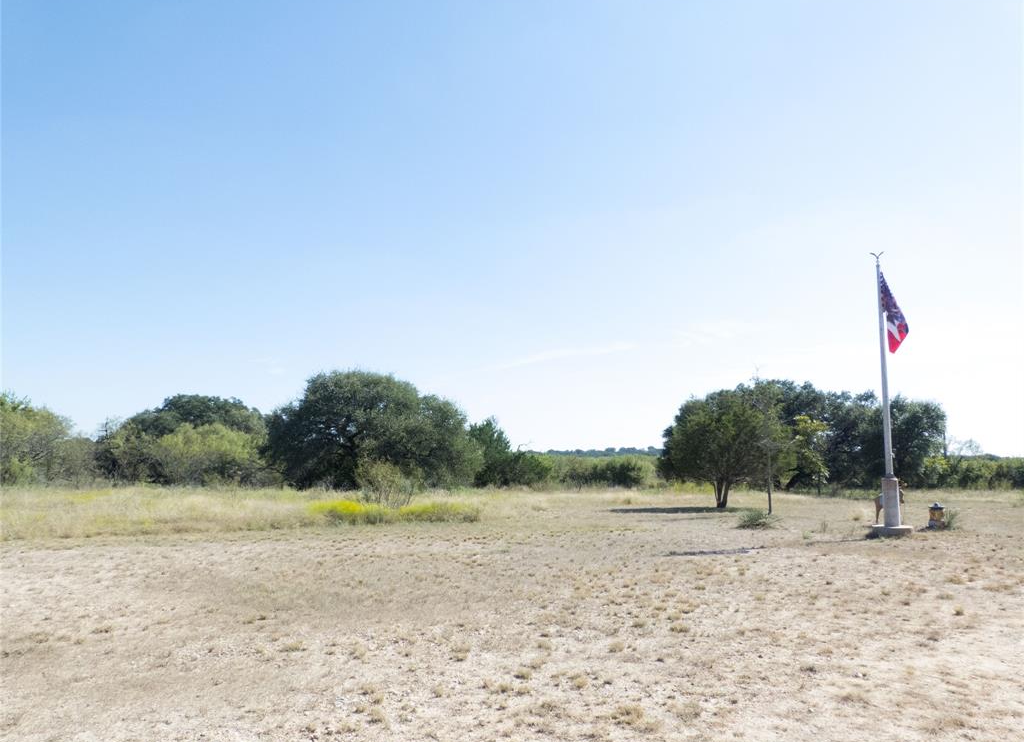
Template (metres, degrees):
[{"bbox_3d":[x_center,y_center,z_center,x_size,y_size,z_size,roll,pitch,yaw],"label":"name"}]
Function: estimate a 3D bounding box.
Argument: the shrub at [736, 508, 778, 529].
[{"bbox_3d":[5.685,3.385,17.148,0.996,0.434,0.850,0,-6,0],"label":"shrub"}]

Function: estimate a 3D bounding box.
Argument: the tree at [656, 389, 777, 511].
[{"bbox_3d":[6.405,2.369,23.147,3.722,3.783,3.722,0,-6,0],"label":"tree"}]

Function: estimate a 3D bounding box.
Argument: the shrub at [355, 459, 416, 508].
[{"bbox_3d":[-3.564,3.264,20.918,1.747,1.511,1.747,0,-6,0],"label":"shrub"}]

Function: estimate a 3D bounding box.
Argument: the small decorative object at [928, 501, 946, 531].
[{"bbox_3d":[9.516,3.241,16.590,0.369,0.596,0.369,-2,-7,17],"label":"small decorative object"}]

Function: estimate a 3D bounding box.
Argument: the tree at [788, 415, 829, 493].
[{"bbox_3d":[12.266,3.495,30.668,1.773,3.214,1.773,0,-6,0],"label":"tree"}]

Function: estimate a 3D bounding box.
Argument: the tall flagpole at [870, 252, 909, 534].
[{"bbox_3d":[8.155,0.365,15.812,0.720,5.940,0.420,0,-6,0],"label":"tall flagpole"}]

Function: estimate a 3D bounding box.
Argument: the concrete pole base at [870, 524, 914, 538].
[{"bbox_3d":[7.967,3.337,15.480,0.868,0.160,0.868,0,-6,0],"label":"concrete pole base"}]

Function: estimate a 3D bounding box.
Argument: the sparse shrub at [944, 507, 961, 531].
[{"bbox_3d":[9.753,3.286,16.475,0.423,0.482,0.423,0,-6,0],"label":"sparse shrub"}]

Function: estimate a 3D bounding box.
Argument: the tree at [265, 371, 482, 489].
[{"bbox_3d":[-6.003,2.622,32.348,9.276,5.321,8.200,0,-6,0],"label":"tree"}]

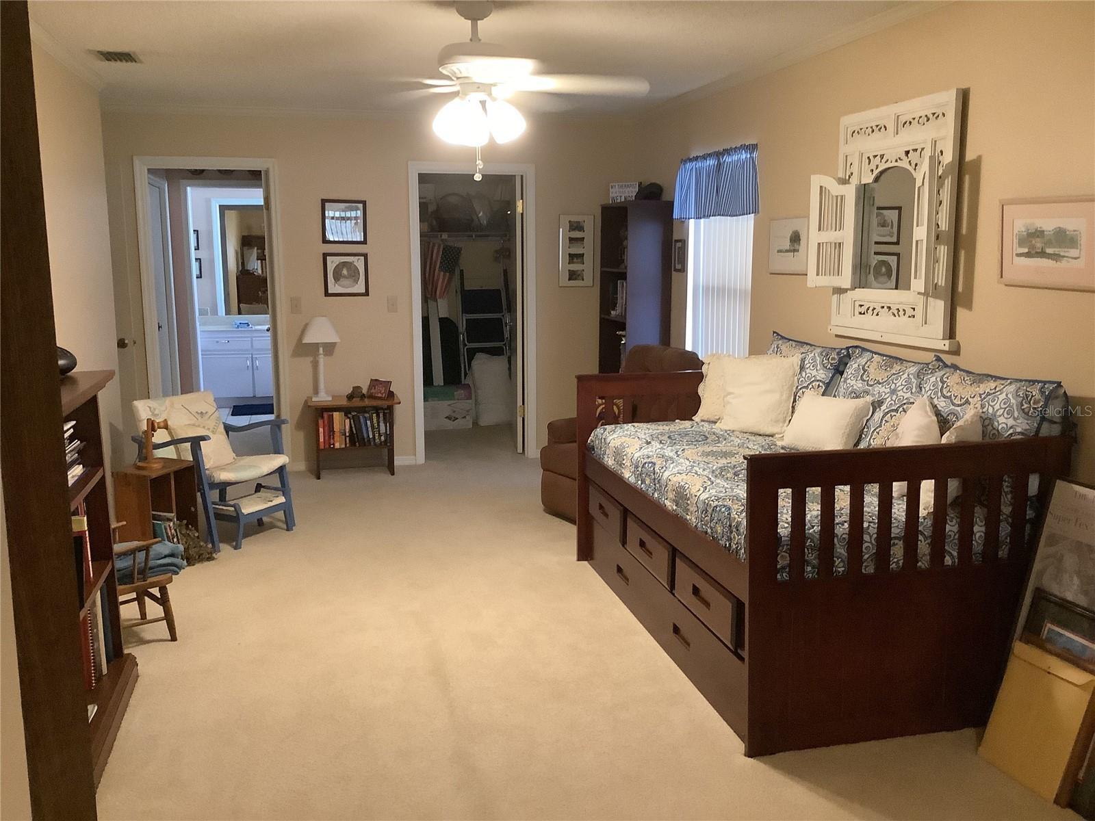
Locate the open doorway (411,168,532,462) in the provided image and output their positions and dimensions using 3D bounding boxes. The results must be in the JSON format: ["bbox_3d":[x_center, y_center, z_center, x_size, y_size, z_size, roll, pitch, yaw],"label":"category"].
[{"bbox_3d":[-0.529,-0.658,6.993,0.850,2.070,0.140,-3,10,-14],"label":"open doorway"}]

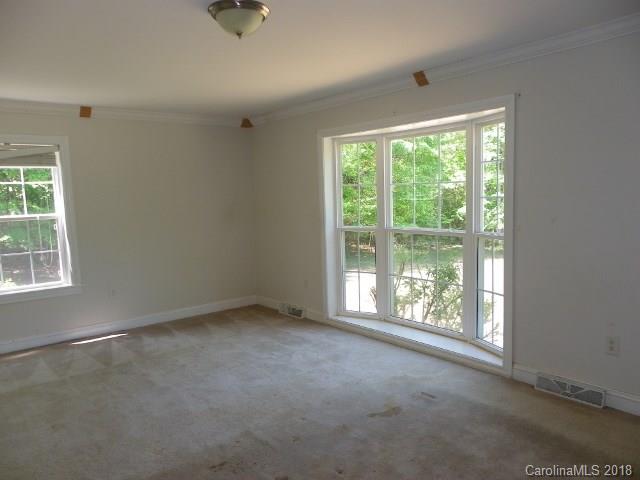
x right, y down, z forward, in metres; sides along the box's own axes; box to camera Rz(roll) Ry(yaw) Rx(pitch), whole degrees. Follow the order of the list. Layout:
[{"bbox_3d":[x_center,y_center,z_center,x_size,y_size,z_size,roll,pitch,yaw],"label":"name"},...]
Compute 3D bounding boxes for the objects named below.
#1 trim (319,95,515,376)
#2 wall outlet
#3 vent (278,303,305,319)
[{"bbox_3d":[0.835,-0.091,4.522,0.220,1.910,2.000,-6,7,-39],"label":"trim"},{"bbox_3d":[1.865,0.676,3.061,0.012,0.116,0.073,-6,7,-39],"label":"wall outlet"},{"bbox_3d":[-0.356,0.849,5.832,0.045,0.120,0.470,-6,7,-39],"label":"vent"}]

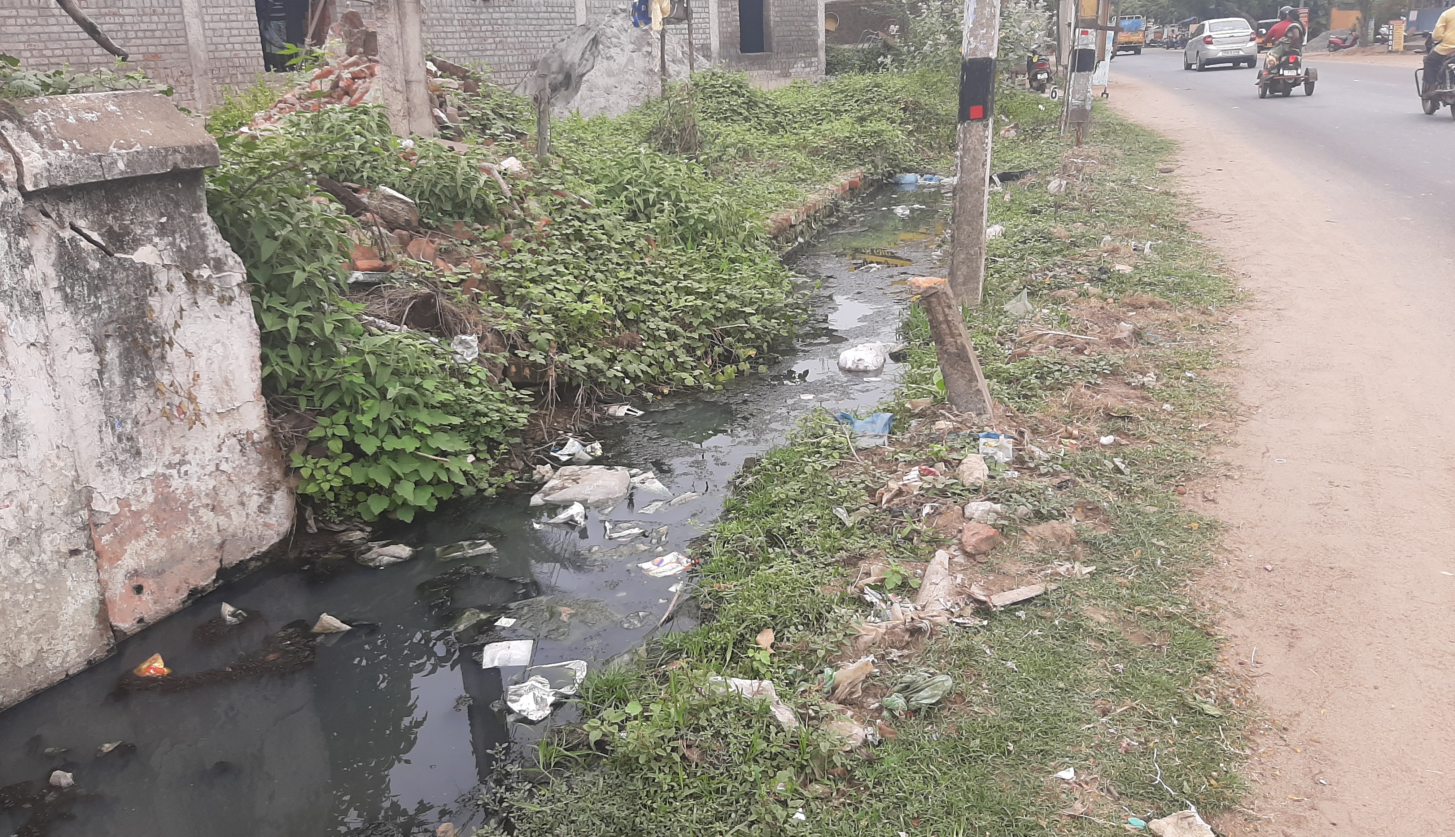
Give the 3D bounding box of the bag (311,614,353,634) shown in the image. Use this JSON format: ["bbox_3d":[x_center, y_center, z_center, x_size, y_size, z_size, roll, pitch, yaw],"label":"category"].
[{"bbox_3d":[-1.188,0.617,3.285,0.115,0.045,0.075,-2,18,0],"label":"bag"}]

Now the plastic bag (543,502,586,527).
[{"bbox_3d":[-0.590,0.348,3.989,0.145,0.055,0.095,-2,18,0],"label":"plastic bag"}]

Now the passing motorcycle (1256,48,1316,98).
[{"bbox_3d":[9.977,-6.366,19.611,0.960,1.100,1.760,3,19,14],"label":"passing motorcycle"}]

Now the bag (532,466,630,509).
[{"bbox_3d":[-0.556,0.262,4.195,0.346,0.085,0.195,-2,18,0],"label":"bag"}]

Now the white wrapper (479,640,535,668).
[{"bbox_3d":[-0.628,0.667,3.103,0.145,0.022,0.135,-2,18,0],"label":"white wrapper"}]

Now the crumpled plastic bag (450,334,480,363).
[{"bbox_3d":[-1.213,-0.320,5.050,0.130,0.130,0.090,-2,18,0],"label":"crumpled plastic bag"}]

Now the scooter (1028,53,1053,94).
[{"bbox_3d":[8.228,-9.131,28.646,0.670,1.070,1.750,1,19,9],"label":"scooter"}]

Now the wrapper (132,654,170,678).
[{"bbox_3d":[-1.631,0.698,3.094,0.100,0.045,0.075,-2,18,0],"label":"wrapper"}]

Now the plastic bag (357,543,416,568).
[{"bbox_3d":[-1.161,0.467,3.727,0.190,0.045,0.100,-2,18,0],"label":"plastic bag"}]

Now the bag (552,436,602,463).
[{"bbox_3d":[-0.631,0.134,4.604,0.195,0.075,0.121,-2,18,0],"label":"bag"}]

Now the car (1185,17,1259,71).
[{"bbox_3d":[16.169,-12.242,35.775,1.700,1.520,3.995,2,19,12],"label":"car"}]

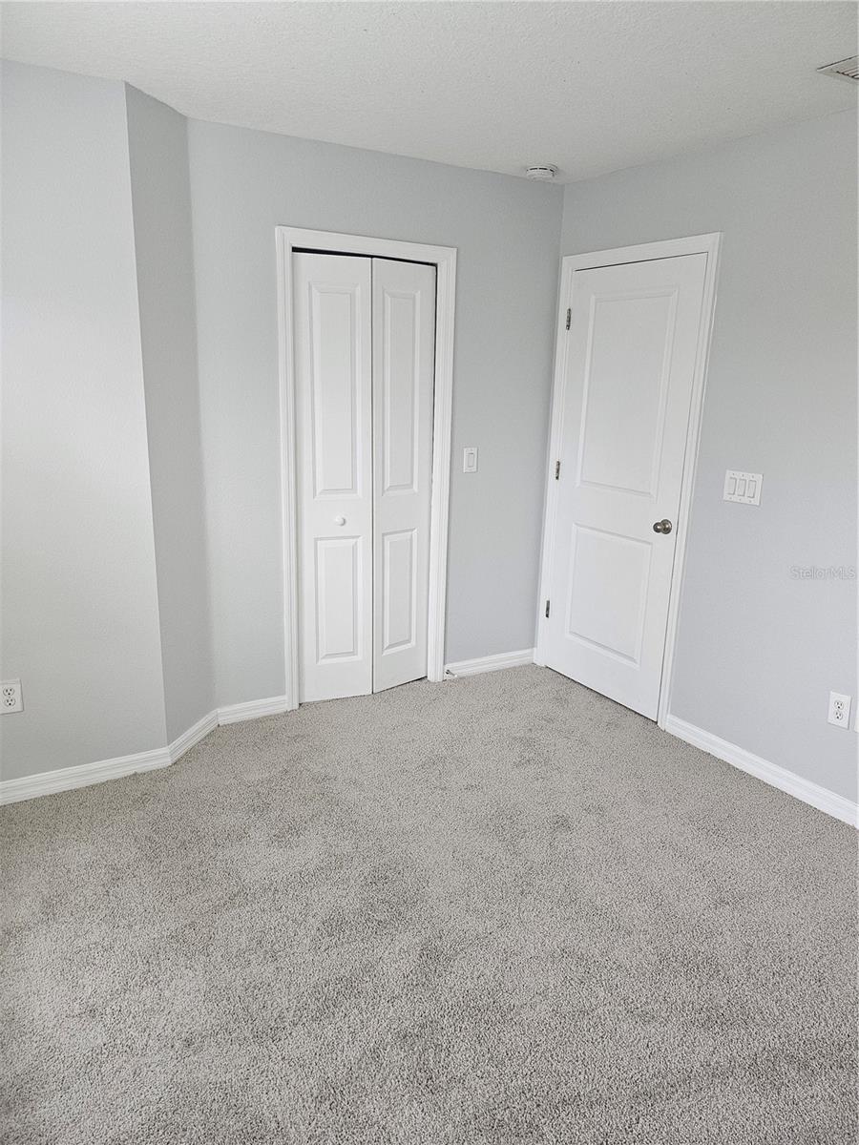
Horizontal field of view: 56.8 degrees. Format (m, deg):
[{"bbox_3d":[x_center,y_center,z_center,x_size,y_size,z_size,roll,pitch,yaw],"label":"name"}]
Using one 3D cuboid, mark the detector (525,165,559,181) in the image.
[{"bbox_3d":[0.497,-1.768,3.531,0.142,0.045,0.142,1,15,0],"label":"detector"}]

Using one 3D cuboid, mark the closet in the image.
[{"bbox_3d":[-0.277,-0.384,3.675,0.700,1.995,0.110,-7,17,-30],"label":"closet"}]

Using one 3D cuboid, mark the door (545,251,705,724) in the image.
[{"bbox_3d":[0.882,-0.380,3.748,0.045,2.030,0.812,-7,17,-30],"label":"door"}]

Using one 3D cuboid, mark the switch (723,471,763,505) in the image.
[{"bbox_3d":[1.232,-0.334,3.128,0.010,0.117,0.165,-7,17,-30],"label":"switch"}]

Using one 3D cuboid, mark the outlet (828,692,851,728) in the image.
[{"bbox_3d":[1.483,0.499,2.875,0.009,0.117,0.073,-7,17,-30],"label":"outlet"}]

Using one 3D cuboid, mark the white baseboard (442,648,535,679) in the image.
[{"bbox_3d":[0.330,0.489,4.252,0.582,0.088,0.015,-7,17,-30],"label":"white baseboard"}]

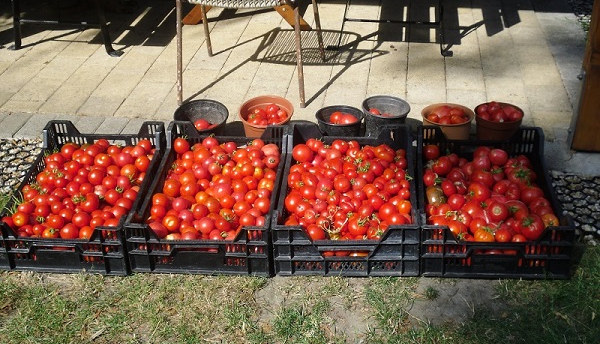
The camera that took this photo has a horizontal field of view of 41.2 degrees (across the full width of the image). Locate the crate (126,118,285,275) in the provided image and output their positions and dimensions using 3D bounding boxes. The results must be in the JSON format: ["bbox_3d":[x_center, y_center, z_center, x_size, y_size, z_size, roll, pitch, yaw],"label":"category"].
[{"bbox_3d":[-0.259,0.066,2.449,0.400,0.165,0.600,1,30,4],"label":"crate"}]

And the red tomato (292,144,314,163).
[{"bbox_3d":[0.009,-0.060,2.578,0.066,0.060,0.066,-2,30,0],"label":"red tomato"}]

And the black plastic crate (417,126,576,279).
[{"bbox_3d":[0.565,0.057,2.420,0.400,0.168,0.600,2,30,6],"label":"black plastic crate"}]

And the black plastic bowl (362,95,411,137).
[{"bbox_3d":[0.301,-0.149,2.784,0.165,0.174,0.165,-1,30,1],"label":"black plastic bowl"}]

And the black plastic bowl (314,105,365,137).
[{"bbox_3d":[0.140,-0.130,2.781,0.165,0.150,0.165,-1,30,1],"label":"black plastic bowl"}]

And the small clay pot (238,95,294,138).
[{"bbox_3d":[-0.113,-0.142,2.795,0.192,0.168,0.192,-2,38,0],"label":"small clay pot"}]

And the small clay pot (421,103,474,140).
[{"bbox_3d":[0.510,-0.134,2.773,0.183,0.147,0.183,-1,30,1],"label":"small clay pot"}]

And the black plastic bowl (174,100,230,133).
[{"bbox_3d":[-0.338,-0.135,2.806,0.189,0.157,0.189,-2,38,0],"label":"black plastic bowl"}]

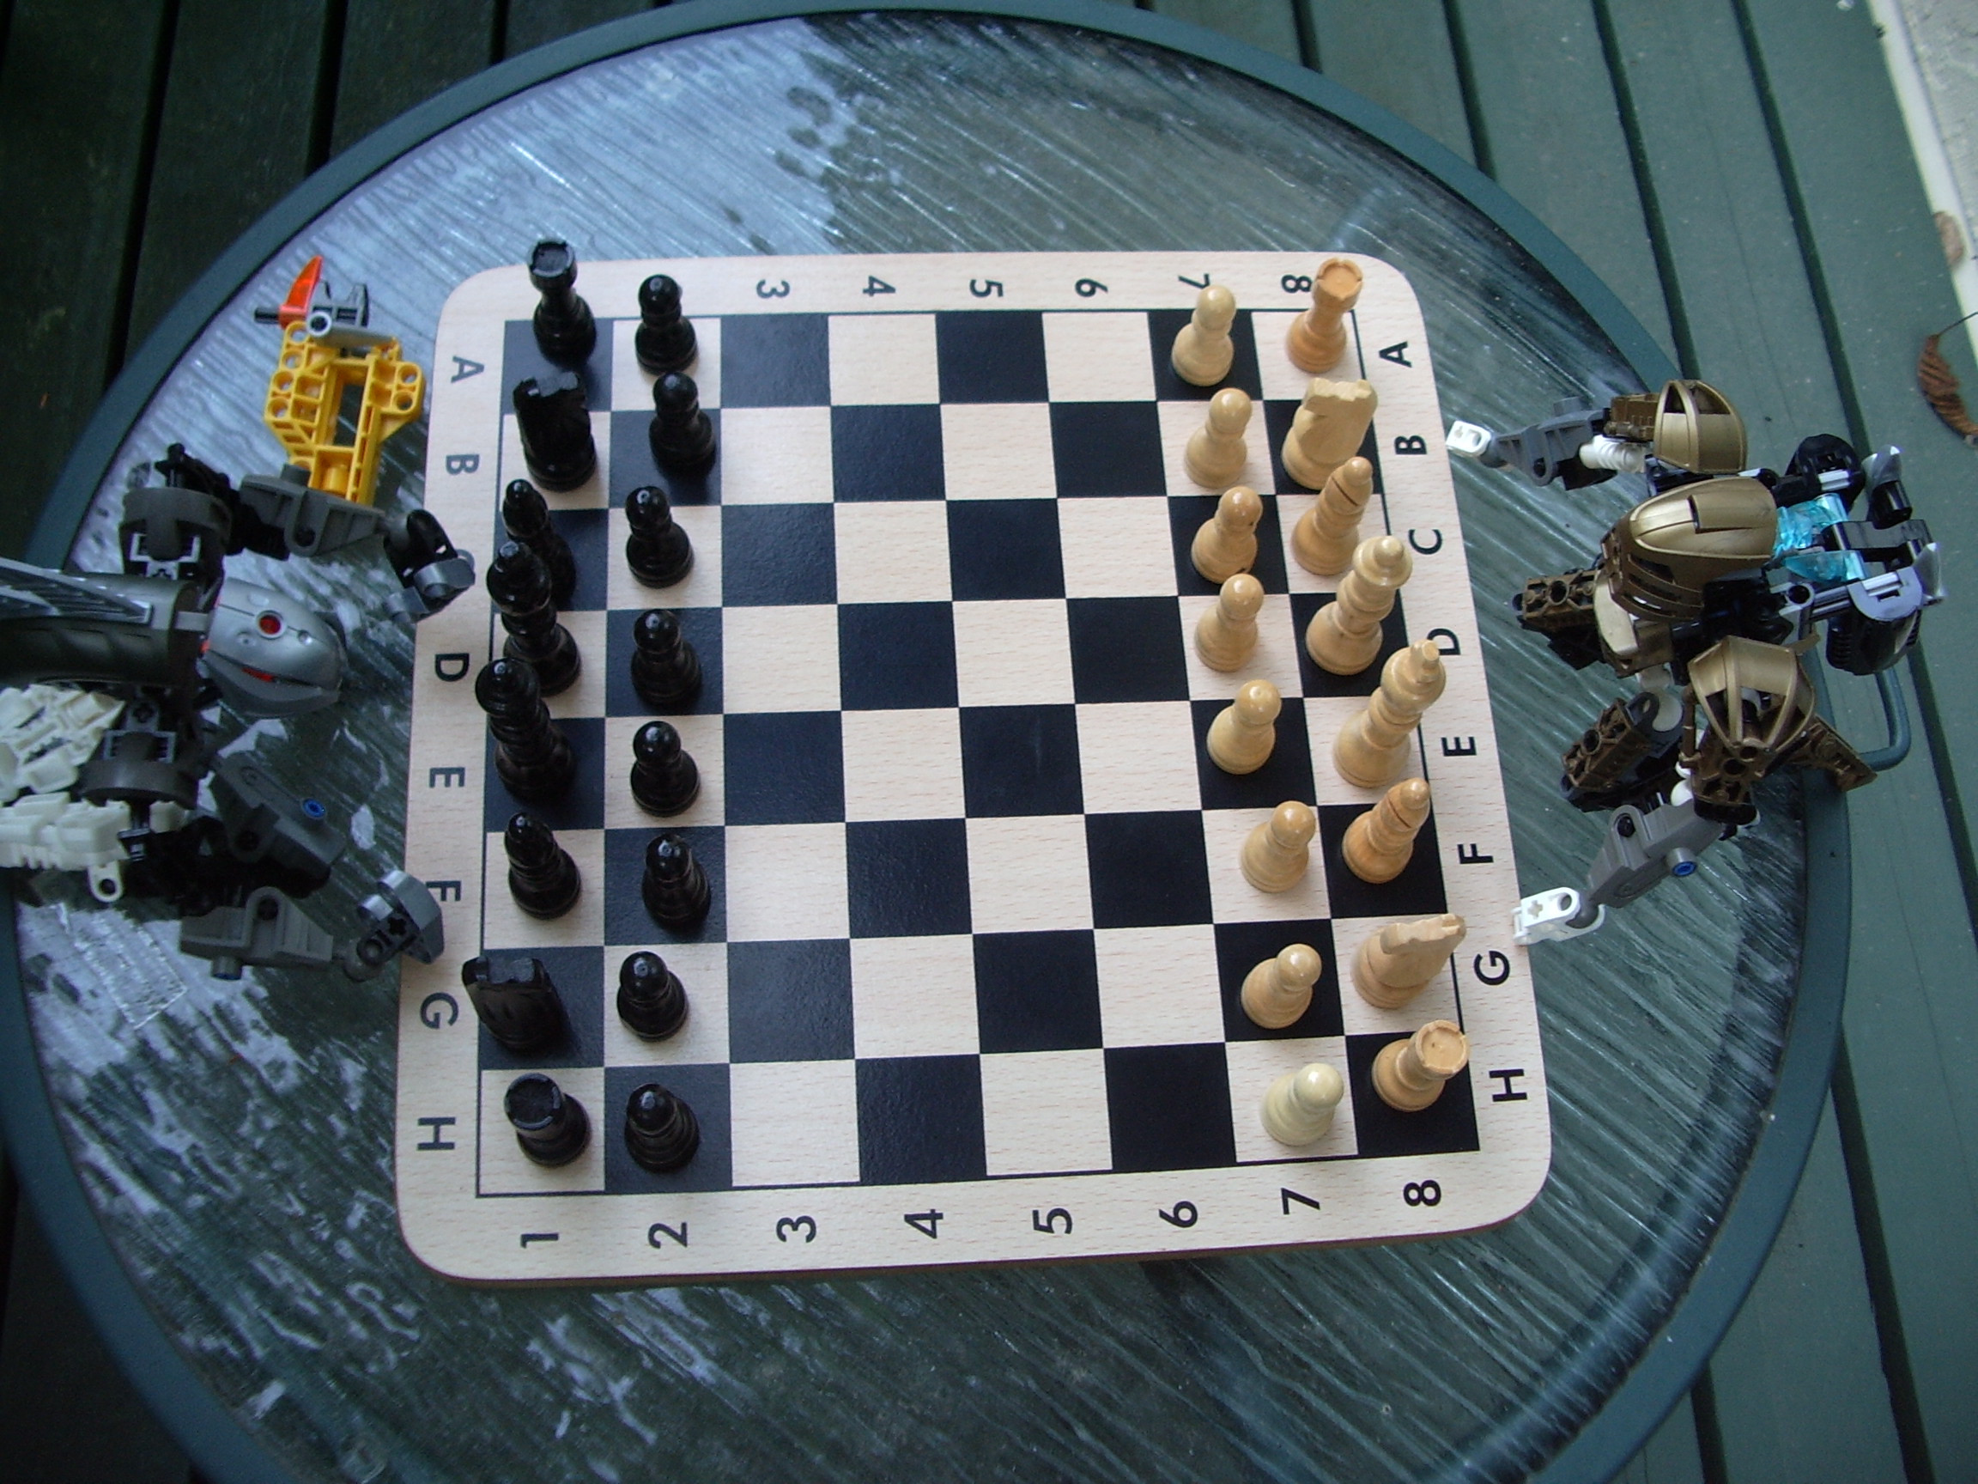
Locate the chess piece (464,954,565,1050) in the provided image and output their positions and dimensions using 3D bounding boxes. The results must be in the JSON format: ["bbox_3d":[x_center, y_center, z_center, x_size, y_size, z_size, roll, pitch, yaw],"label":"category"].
[{"bbox_3d":[-0.108,0.058,0.458,0.019,0.043,0.018,3,68,-3],"label":"chess piece"}]

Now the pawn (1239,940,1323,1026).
[{"bbox_3d":[0.078,0.061,0.516,0.019,0.035,0.019,-2,68,-5],"label":"pawn"}]

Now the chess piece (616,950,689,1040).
[{"bbox_3d":[-0.080,0.057,0.466,0.017,0.033,0.017,-2,68,-5],"label":"chess piece"}]

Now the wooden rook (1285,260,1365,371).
[{"bbox_3d":[0.100,-0.127,0.592,0.018,0.036,0.018,-2,68,-5],"label":"wooden rook"}]

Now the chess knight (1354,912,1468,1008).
[{"bbox_3d":[0.109,0.055,0.518,0.021,0.039,0.019,-8,69,-8],"label":"chess knight"}]

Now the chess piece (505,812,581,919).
[{"bbox_3d":[-0.106,0.026,0.469,0.018,0.047,0.018,-2,68,-5],"label":"chess piece"}]

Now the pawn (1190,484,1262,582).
[{"bbox_3d":[0.064,-0.057,0.525,0.017,0.033,0.017,-2,69,-5],"label":"pawn"}]

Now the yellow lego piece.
[{"bbox_3d":[-0.179,-0.086,0.554,0.040,0.018,0.056,8,71,-9],"label":"yellow lego piece"}]

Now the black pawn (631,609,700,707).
[{"bbox_3d":[-0.081,-0.023,0.498,0.017,0.033,0.017,-2,68,-5],"label":"black pawn"}]

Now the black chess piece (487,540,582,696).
[{"bbox_3d":[-0.111,-0.031,0.487,0.020,0.056,0.020,-2,68,-5],"label":"black chess piece"}]

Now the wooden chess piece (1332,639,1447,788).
[{"bbox_3d":[0.109,-0.010,0.530,0.022,0.066,0.022,-2,68,-5],"label":"wooden chess piece"}]

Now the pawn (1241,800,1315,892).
[{"bbox_3d":[0.073,0.024,0.494,0.017,0.033,0.017,-2,69,-5],"label":"pawn"}]

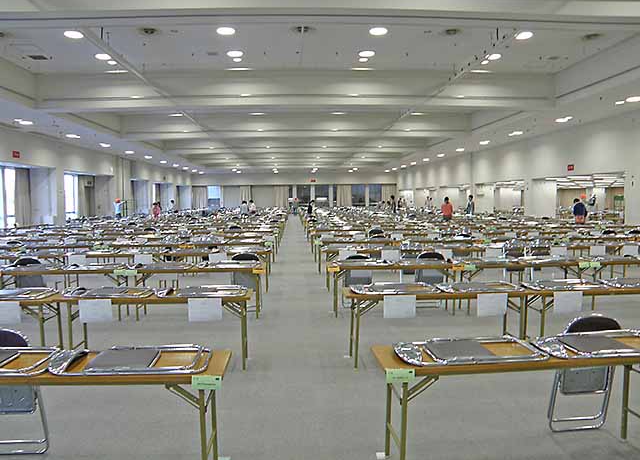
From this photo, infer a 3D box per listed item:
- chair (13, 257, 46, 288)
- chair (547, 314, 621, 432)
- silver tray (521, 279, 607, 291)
[{"bbox_3d":[-4.170,0.800,6.850,0.450,0.840,0.440,-1,4,-3],"label":"chair"},{"bbox_3d":[1.860,0.995,3.371,0.450,0.850,0.340,0,4,-5],"label":"chair"},{"bbox_3d":[2.587,0.581,5.128,0.830,0.060,0.440,0,4,-3],"label":"silver tray"}]

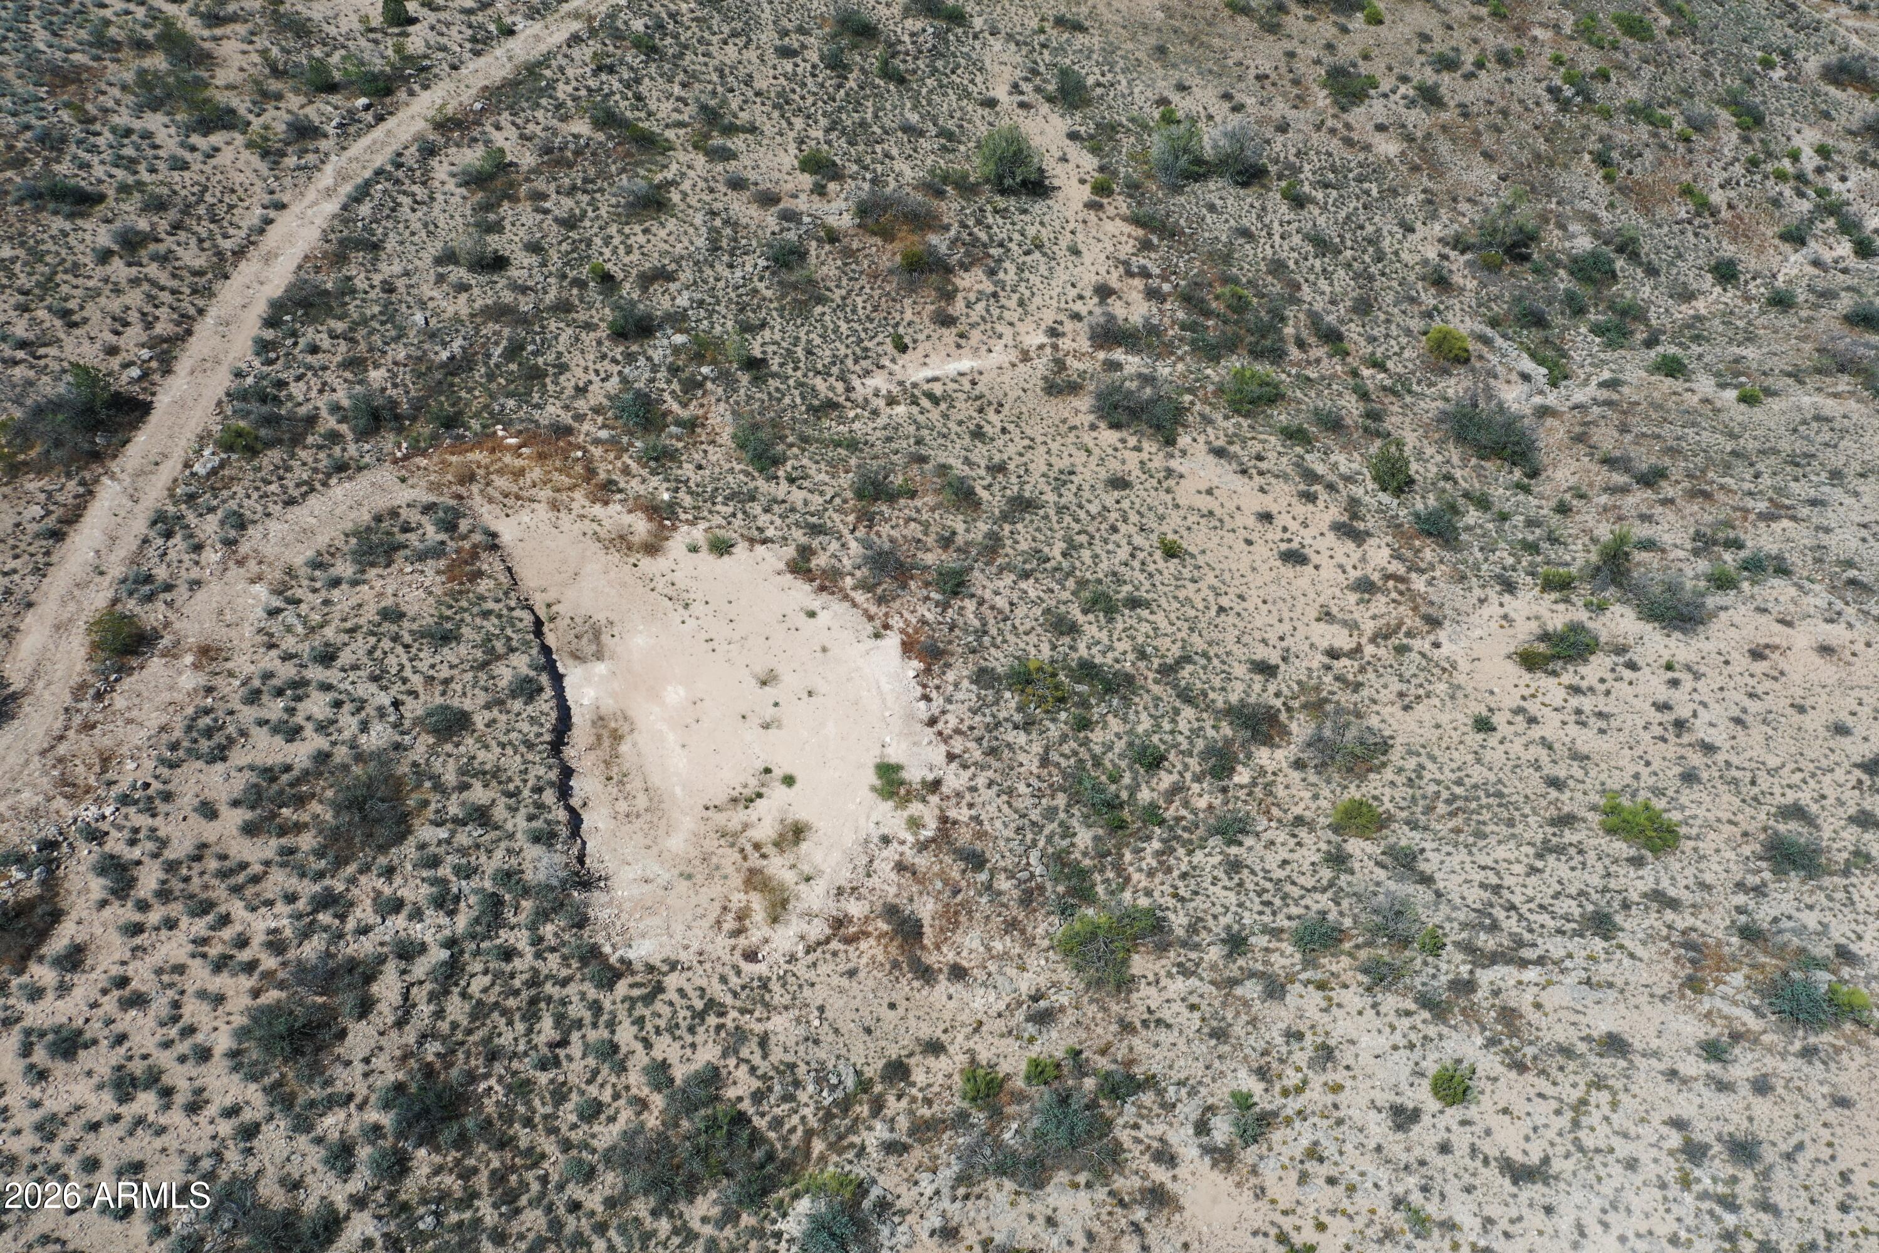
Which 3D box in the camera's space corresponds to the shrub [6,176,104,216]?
[{"bbox_3d":[-47.714,-23.291,78.968,5.235,2.356,3.665,-24,48,-23],"label":"shrub"}]

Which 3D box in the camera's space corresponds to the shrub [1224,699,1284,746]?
[{"bbox_3d":[12.430,3.780,57.820,2.310,1.390,2.040,15,50,13],"label":"shrub"}]

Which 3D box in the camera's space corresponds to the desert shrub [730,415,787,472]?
[{"bbox_3d":[-8.420,-8.490,67.840,2.400,2.000,2.500,-7,49,-6],"label":"desert shrub"}]

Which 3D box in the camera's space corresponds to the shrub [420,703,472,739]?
[{"bbox_3d":[-16.774,3.192,49.624,1.760,1.060,1.310,0,46,0],"label":"shrub"}]

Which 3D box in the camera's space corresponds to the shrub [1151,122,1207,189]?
[{"bbox_3d":[13.269,-26.303,81.285,3.103,3.601,2.948,7,43,7],"label":"shrub"}]

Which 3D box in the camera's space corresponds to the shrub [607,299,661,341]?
[{"bbox_3d":[-14.720,-14.760,70.270,2.510,1.760,2.390,-10,46,-10],"label":"shrub"}]

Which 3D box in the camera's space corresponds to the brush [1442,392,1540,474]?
[{"bbox_3d":[22.797,-8.017,60.439,3.930,2.360,3.930,0,46,0],"label":"brush"}]

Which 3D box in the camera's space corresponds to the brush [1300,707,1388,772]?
[{"bbox_3d":[15.790,4.400,56.860,3.320,1.990,2.700,19,51,16],"label":"brush"}]

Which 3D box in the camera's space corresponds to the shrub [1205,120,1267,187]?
[{"bbox_3d":[15.311,-24.455,75.457,3.050,3.200,3.050,0,46,0],"label":"shrub"}]

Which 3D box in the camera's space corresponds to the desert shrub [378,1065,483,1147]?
[{"bbox_3d":[-13.920,13.085,39.820,2.780,1.670,2.410,0,46,0],"label":"desert shrub"}]

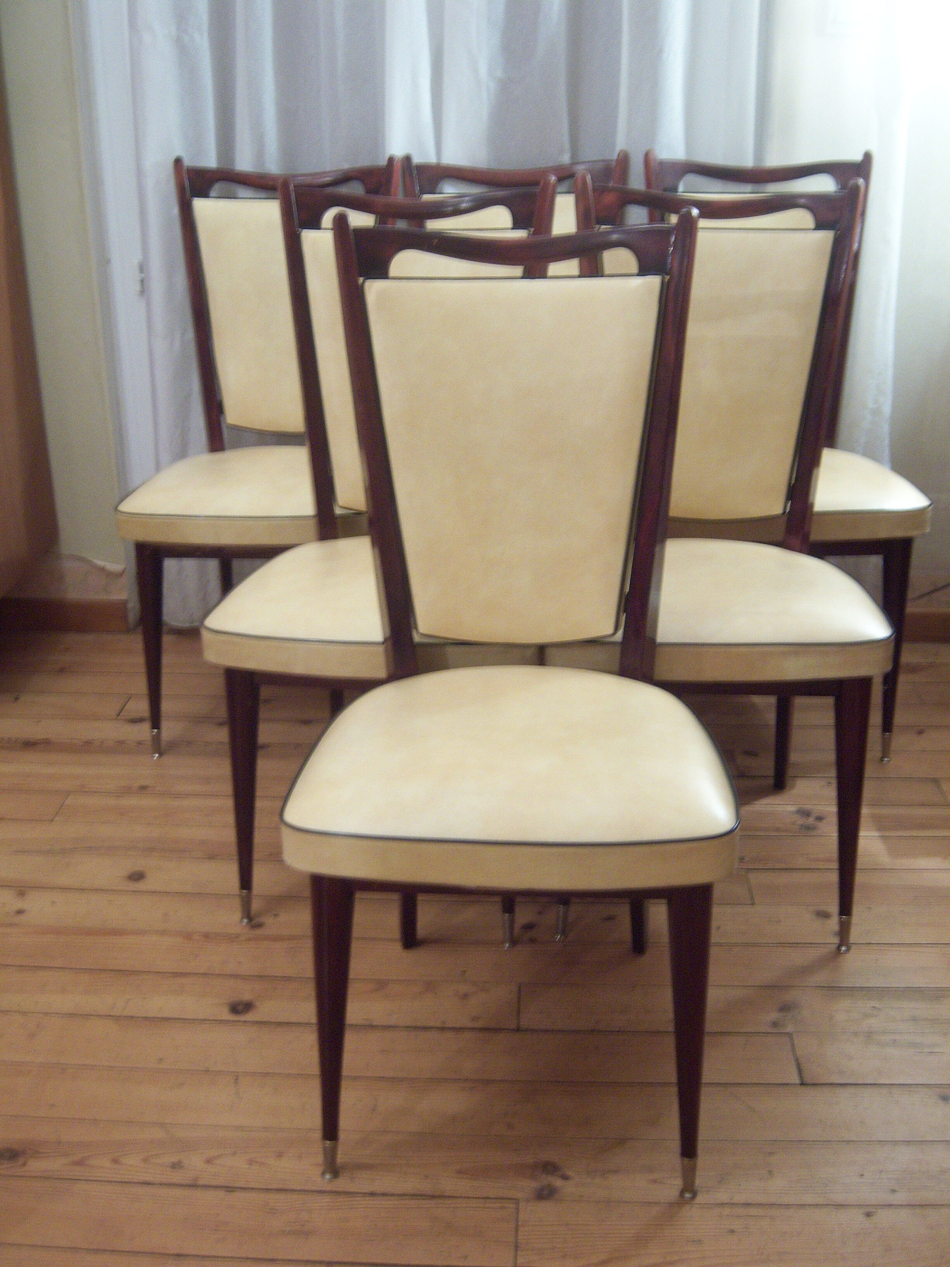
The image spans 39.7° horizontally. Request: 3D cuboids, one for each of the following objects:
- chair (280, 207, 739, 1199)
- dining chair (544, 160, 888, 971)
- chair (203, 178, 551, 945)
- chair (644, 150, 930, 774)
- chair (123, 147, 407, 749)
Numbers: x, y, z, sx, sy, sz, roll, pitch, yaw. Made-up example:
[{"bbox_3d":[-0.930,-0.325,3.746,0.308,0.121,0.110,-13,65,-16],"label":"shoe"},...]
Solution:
[{"bbox_3d":[0.045,0.069,1.398,0.435,0.962,0.477,1,24,4],"label":"chair"},{"bbox_3d":[0.323,-0.106,1.814,0.436,0.965,0.482,1,24,6],"label":"dining chair"},{"bbox_3d":[-0.106,-0.114,1.816,0.414,0.962,0.474,3,24,8],"label":"chair"},{"bbox_3d":[0.498,-0.308,2.237,0.414,0.962,0.474,-1,24,-1],"label":"chair"},{"bbox_3d":[-0.349,-0.308,2.266,0.435,0.962,0.477,1,24,5],"label":"chair"}]

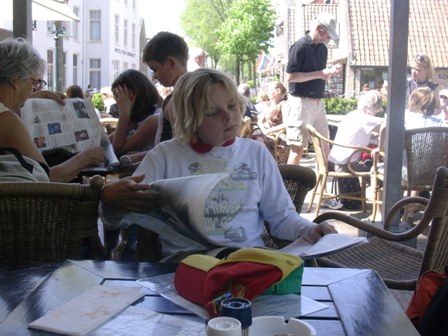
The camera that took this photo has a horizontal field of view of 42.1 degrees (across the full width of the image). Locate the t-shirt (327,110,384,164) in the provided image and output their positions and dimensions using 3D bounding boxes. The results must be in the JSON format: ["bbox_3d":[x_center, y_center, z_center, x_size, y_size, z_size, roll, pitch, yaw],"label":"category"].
[{"bbox_3d":[1.230,-0.287,5.450,0.420,0.520,0.470,-2,8,-24],"label":"t-shirt"}]

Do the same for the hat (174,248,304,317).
[{"bbox_3d":[0.030,0.201,1.100,0.215,0.094,0.165,-3,8,-28],"label":"hat"}]

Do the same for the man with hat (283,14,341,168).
[{"bbox_3d":[0.870,-0.502,5.580,0.460,1.810,0.490,4,8,21],"label":"man with hat"}]

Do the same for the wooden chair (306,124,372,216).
[{"bbox_3d":[1.080,0.036,5.350,0.620,0.820,0.560,1,7,3],"label":"wooden chair"}]

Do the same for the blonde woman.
[{"bbox_3d":[-0.010,0.314,1.470,0.600,1.160,0.680,0,7,-5],"label":"blonde woman"}]

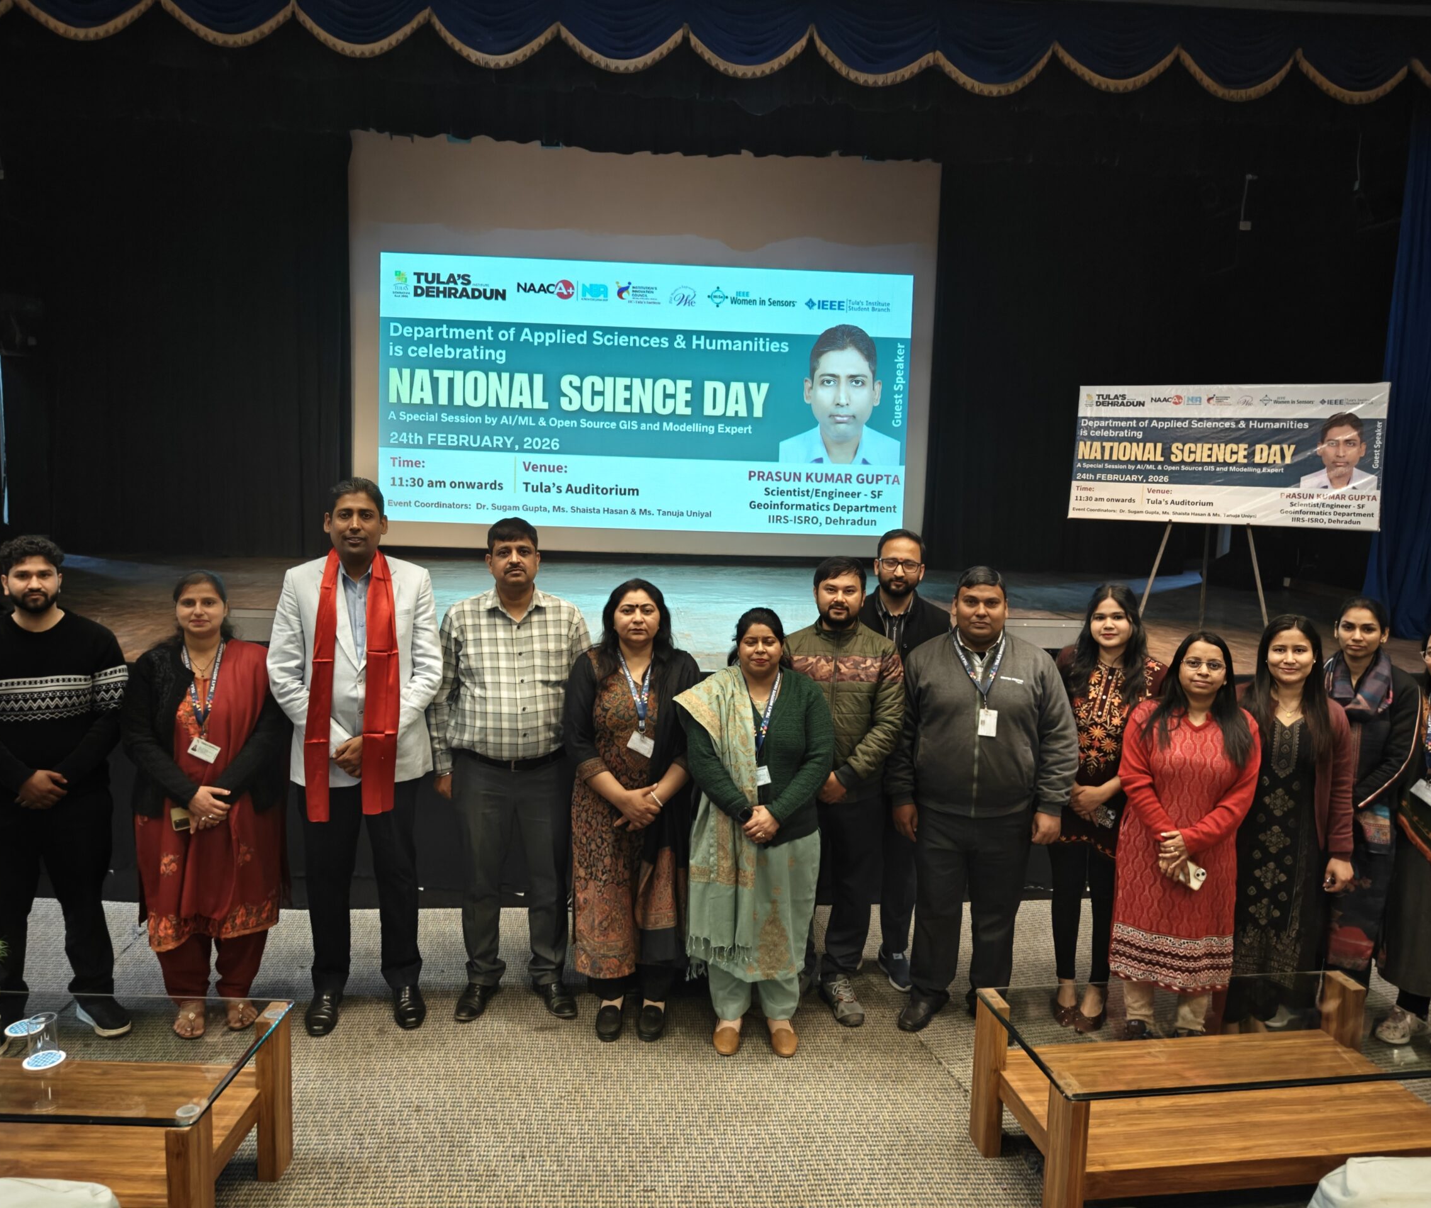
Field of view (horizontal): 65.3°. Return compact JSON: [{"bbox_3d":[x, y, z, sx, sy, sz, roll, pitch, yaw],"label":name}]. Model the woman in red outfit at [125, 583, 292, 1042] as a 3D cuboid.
[{"bbox_3d":[-1.746,0.672,3.874,0.515,1.565,0.370,-1,8,-20],"label":"woman in red outfit"}]

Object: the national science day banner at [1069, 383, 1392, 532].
[{"bbox_3d":[2.719,-0.802,6.000,1.524,0.762,0.030,5,-4,26],"label":"national science day banner"}]

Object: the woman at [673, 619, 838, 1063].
[{"bbox_3d":[0.121,0.759,3.851,0.535,1.501,0.380,2,7,2],"label":"woman"}]

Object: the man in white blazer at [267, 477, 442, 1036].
[{"bbox_3d":[-1.250,0.514,3.897,0.574,1.900,0.360,0,7,-14],"label":"man in white blazer"}]

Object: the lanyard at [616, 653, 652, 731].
[{"bbox_3d":[-0.272,0.300,3.771,0.128,0.280,0.120,1,7,-5],"label":"lanyard"}]

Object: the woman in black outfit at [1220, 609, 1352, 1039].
[{"bbox_3d":[1.983,0.792,3.954,0.424,1.512,0.330,5,8,26],"label":"woman in black outfit"}]

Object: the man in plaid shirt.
[{"bbox_3d":[-0.740,0.577,4.017,0.552,1.773,0.330,0,7,-9],"label":"man in plaid shirt"}]

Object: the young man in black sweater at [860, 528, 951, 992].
[{"bbox_3d":[0.699,0.591,4.295,0.427,1.755,0.320,3,7,8],"label":"young man in black sweater"}]

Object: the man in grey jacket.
[{"bbox_3d":[0.928,0.691,3.997,0.656,1.644,0.360,4,7,17],"label":"man in grey jacket"}]

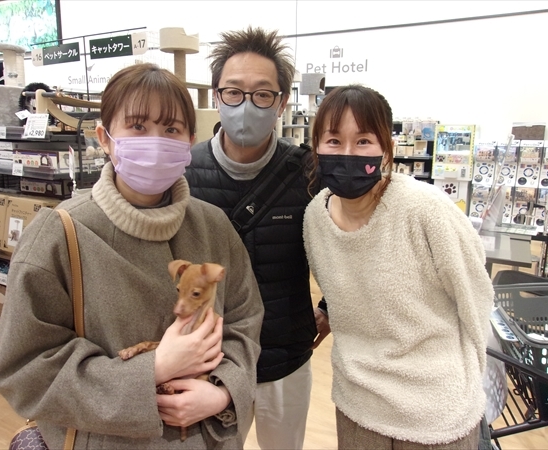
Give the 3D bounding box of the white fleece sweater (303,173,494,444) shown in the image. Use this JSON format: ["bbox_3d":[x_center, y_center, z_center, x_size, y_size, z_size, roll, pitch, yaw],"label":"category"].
[{"bbox_3d":[0.317,0.195,1.165,0.430,0.610,0.300,-3,21,24],"label":"white fleece sweater"}]

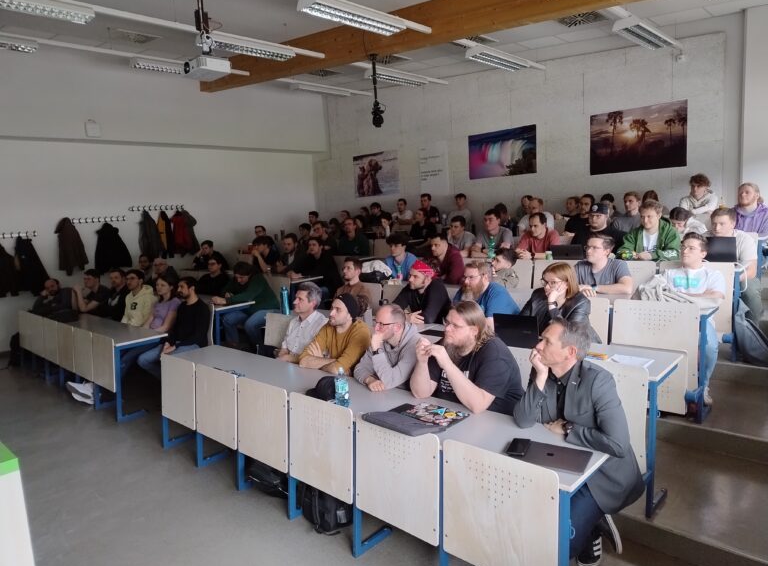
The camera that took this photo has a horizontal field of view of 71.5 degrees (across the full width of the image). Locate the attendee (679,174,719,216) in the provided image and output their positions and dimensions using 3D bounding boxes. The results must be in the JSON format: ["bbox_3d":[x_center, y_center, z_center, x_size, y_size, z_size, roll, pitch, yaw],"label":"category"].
[{"bbox_3d":[3.772,-0.657,6.382,0.500,1.250,0.720,4,11,43],"label":"attendee"}]

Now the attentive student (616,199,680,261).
[{"bbox_3d":[2.523,-0.108,5.050,0.600,1.280,0.760,3,10,40],"label":"attentive student"}]

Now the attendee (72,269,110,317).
[{"bbox_3d":[-4.005,0.481,7.296,0.525,1.297,0.772,4,10,43],"label":"attendee"}]

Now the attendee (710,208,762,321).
[{"bbox_3d":[2.956,-0.040,4.677,0.720,1.217,0.500,-8,9,-40],"label":"attendee"}]

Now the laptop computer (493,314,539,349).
[{"bbox_3d":[0.912,0.297,3.436,0.325,0.215,0.280,4,11,43],"label":"laptop computer"}]

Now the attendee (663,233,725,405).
[{"bbox_3d":[2.285,0.245,3.945,0.700,1.219,0.480,-7,8,-35],"label":"attendee"}]

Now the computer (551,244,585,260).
[{"bbox_3d":[1.855,-0.290,5.284,0.340,0.190,0.280,3,9,38],"label":"computer"}]

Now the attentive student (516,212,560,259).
[{"bbox_3d":[1.669,-0.133,5.844,0.700,1.247,0.500,-8,9,-38],"label":"attentive student"}]

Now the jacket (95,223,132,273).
[{"bbox_3d":[-4.697,-0.599,9.228,0.218,0.871,0.544,4,10,43],"label":"jacket"}]

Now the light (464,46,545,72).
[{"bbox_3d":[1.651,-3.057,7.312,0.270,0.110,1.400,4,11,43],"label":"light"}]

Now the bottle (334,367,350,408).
[{"bbox_3d":[-0.241,0.596,3.056,0.069,0.236,0.069,-4,8,0],"label":"bottle"}]

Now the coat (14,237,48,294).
[{"bbox_3d":[-5.181,-0.260,7.815,0.200,0.830,0.430,4,11,43],"label":"coat"}]

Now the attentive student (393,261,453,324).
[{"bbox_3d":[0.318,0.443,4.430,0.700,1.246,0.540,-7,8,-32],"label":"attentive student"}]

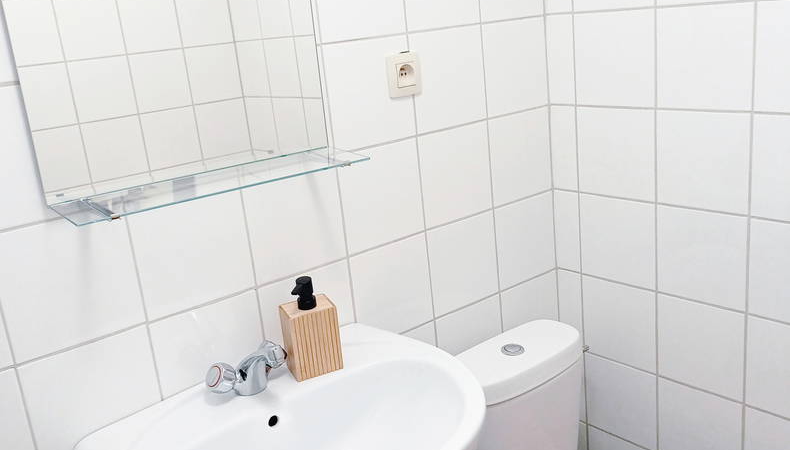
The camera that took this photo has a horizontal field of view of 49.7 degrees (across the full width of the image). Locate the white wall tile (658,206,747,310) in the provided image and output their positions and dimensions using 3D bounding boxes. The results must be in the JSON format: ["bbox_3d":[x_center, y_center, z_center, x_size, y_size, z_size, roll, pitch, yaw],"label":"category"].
[{"bbox_3d":[0.629,0.065,1.746,0.010,0.196,0.196,-18,19,-37],"label":"white wall tile"}]

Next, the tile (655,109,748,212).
[{"bbox_3d":[0.610,-0.127,1.693,0.010,0.196,0.196,-18,19,-37],"label":"tile"}]

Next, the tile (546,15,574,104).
[{"bbox_3d":[0.371,-0.366,1.890,0.010,0.195,0.071,-18,20,-37],"label":"tile"}]

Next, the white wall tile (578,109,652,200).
[{"bbox_3d":[0.479,-0.156,1.843,0.010,0.196,0.196,-18,19,-37],"label":"white wall tile"}]

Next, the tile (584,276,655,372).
[{"bbox_3d":[0.515,0.225,1.952,0.008,0.197,0.200,-18,20,-38],"label":"tile"}]

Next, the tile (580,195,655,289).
[{"bbox_3d":[0.498,0.035,1.895,0.010,0.196,0.196,-18,19,-37],"label":"tile"}]

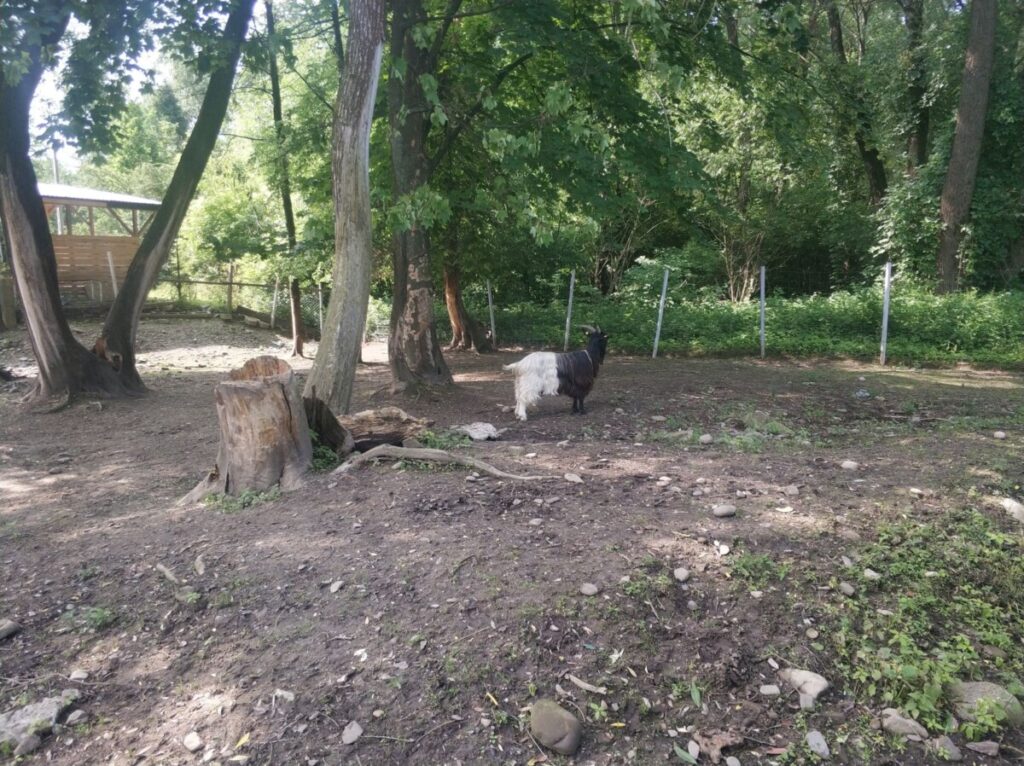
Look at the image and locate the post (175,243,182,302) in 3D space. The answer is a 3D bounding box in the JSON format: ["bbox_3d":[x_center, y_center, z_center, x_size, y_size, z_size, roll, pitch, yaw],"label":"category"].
[{"bbox_3d":[-9.612,-3.127,23.000,0.090,1.700,0.090,0,6,0],"label":"post"}]

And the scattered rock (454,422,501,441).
[{"bbox_3d":[-0.327,0.474,7.807,0.440,0.155,0.310,0,7,0],"label":"scattered rock"}]

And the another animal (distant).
[{"bbox_3d":[0.513,-0.128,9.300,1.170,1.060,0.400,-2,6,-20],"label":"another animal (distant)"}]

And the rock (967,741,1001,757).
[{"bbox_3d":[1.542,1.195,2.610,0.100,0.036,0.050,0,6,0],"label":"rock"}]

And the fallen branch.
[{"bbox_3d":[-0.579,0.654,6.650,1.770,0.200,0.420,0,6,0],"label":"fallen branch"}]

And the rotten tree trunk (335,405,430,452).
[{"bbox_3d":[-1.147,0.419,7.222,0.930,0.380,0.500,0,7,0],"label":"rotten tree trunk"}]

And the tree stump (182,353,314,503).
[{"bbox_3d":[-2.046,0.362,6.220,0.900,1.000,0.820,0,6,0],"label":"tree stump"}]

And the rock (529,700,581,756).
[{"bbox_3d":[0.139,1.091,2.540,0.157,0.140,0.170,-2,7,-20],"label":"rock"}]

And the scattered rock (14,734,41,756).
[{"bbox_3d":[-1.591,1.190,2.620,0.075,0.045,0.062,0,6,0],"label":"scattered rock"}]

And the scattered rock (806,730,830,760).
[{"bbox_3d":[0.965,1.138,2.513,0.051,0.050,0.105,-2,7,-15],"label":"scattered rock"}]

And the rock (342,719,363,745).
[{"bbox_3d":[-0.532,1.165,2.660,0.064,0.045,0.070,0,6,0],"label":"rock"}]

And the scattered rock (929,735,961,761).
[{"bbox_3d":[1.359,1.140,2.496,0.090,0.055,0.080,-2,7,-20],"label":"scattered rock"}]

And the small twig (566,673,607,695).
[{"bbox_3d":[0.270,1.108,2.945,0.190,0.022,0.035,6,9,40],"label":"small twig"}]

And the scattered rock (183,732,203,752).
[{"bbox_3d":[-1.013,1.140,2.531,0.053,0.046,0.056,0,7,0],"label":"scattered rock"}]

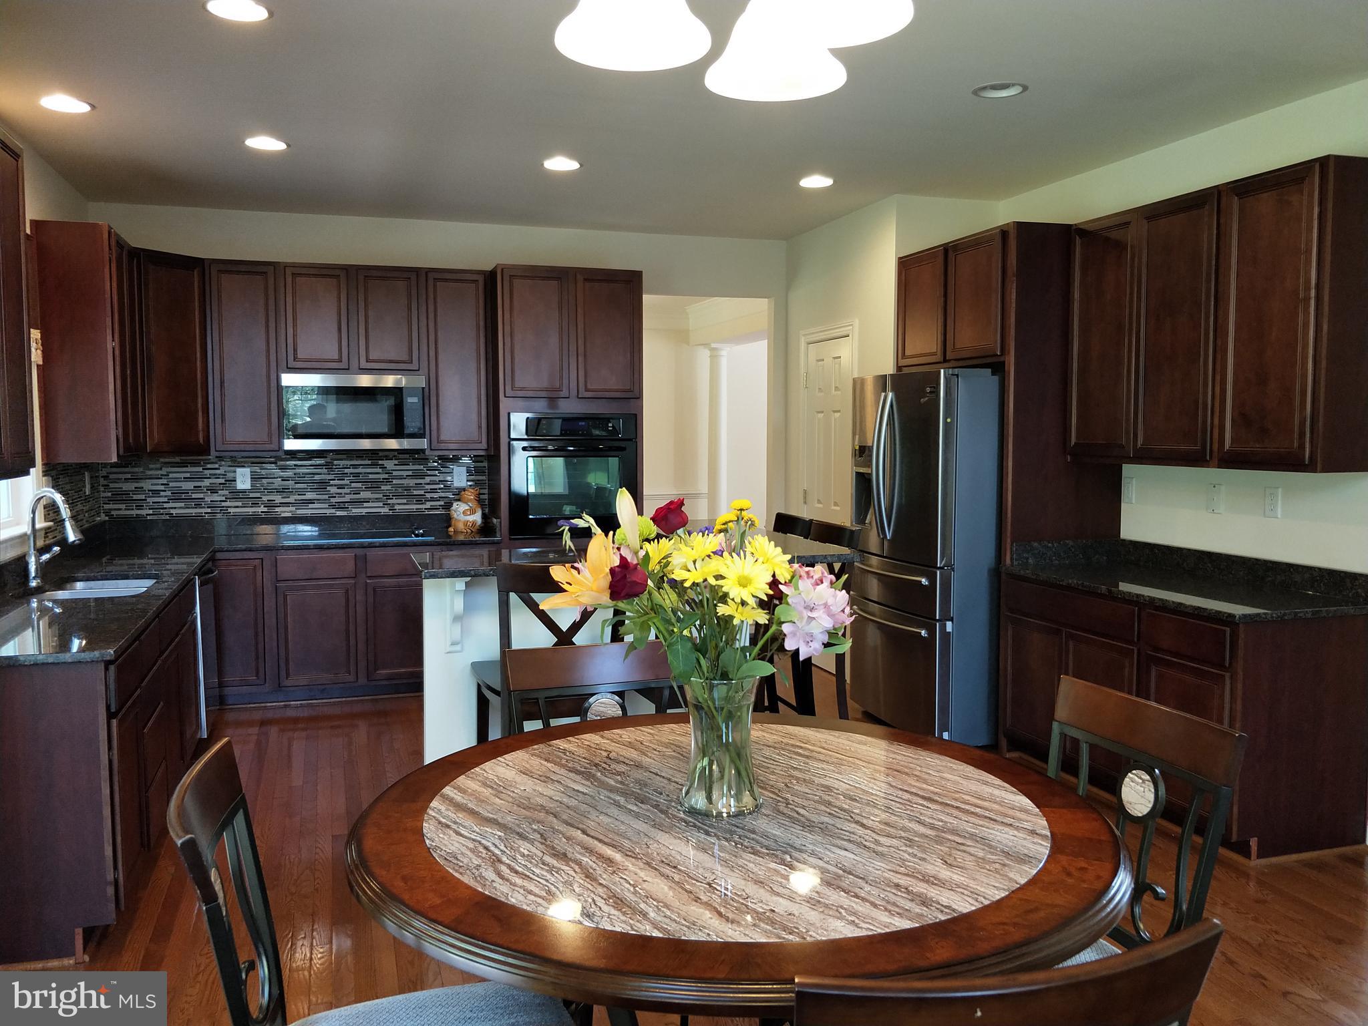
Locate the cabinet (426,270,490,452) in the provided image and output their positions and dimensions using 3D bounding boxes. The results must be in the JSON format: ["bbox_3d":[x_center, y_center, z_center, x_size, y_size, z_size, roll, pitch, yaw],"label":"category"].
[{"bbox_3d":[-1.384,-0.897,5.959,0.387,1.072,0.330,-2,5,-20],"label":"cabinet"}]

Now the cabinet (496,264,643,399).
[{"bbox_3d":[-0.746,-1.060,6.002,0.851,0.754,0.630,-2,5,-20],"label":"cabinet"}]

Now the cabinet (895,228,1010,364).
[{"bbox_3d":[1.600,-1.045,4.966,0.632,0.597,0.930,-2,5,-20],"label":"cabinet"}]

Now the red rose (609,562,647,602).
[{"bbox_3d":[-0.109,0.133,1.930,0.077,0.079,0.075,0,5,0],"label":"red rose"}]

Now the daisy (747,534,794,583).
[{"bbox_3d":[0.169,0.090,1.950,0.090,0.088,0.060,-2,6,-17],"label":"daisy"}]

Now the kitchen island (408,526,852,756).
[{"bbox_3d":[-0.301,0.650,3.832,1.475,1.100,1.260,-2,5,-20],"label":"kitchen island"}]

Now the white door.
[{"bbox_3d":[0.914,-0.032,6.246,0.050,2.050,0.600,-2,6,-19],"label":"white door"}]

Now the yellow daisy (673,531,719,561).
[{"bbox_3d":[0.026,0.065,1.950,0.093,0.062,0.080,0,5,3],"label":"yellow daisy"}]

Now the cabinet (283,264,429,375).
[{"bbox_3d":[-1.910,-1.103,5.757,0.765,0.620,0.330,-2,6,-19],"label":"cabinet"}]

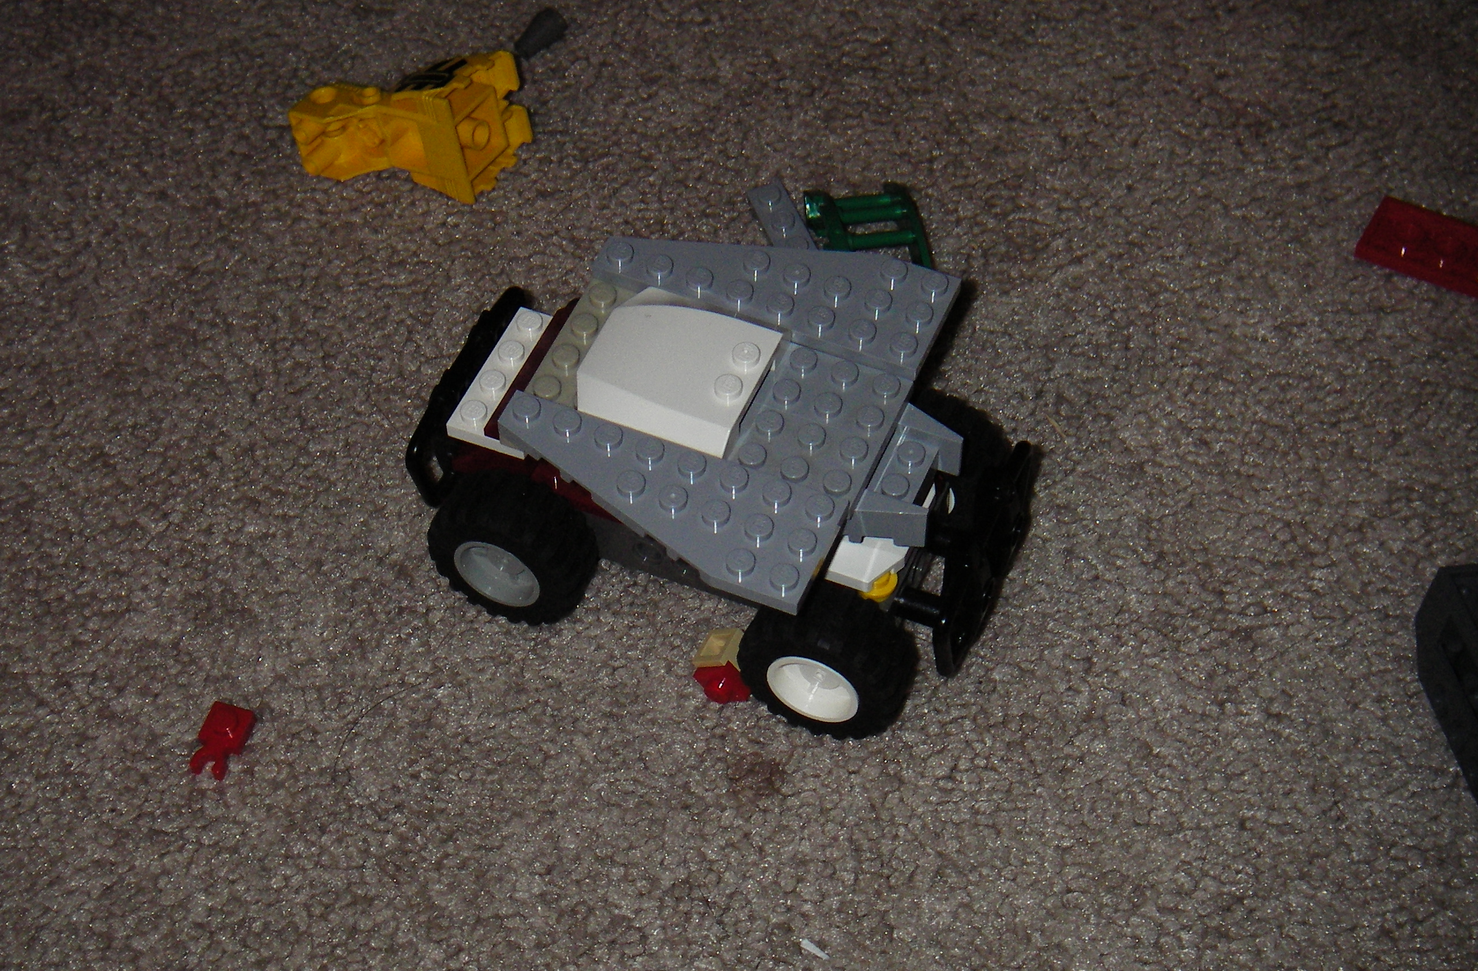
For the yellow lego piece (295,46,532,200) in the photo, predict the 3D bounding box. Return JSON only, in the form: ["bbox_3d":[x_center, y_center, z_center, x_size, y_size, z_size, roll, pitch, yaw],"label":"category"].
[{"bbox_3d":[-0.068,-0.078,0.574,0.051,0.024,0.026,6,52,4],"label":"yellow lego piece"}]

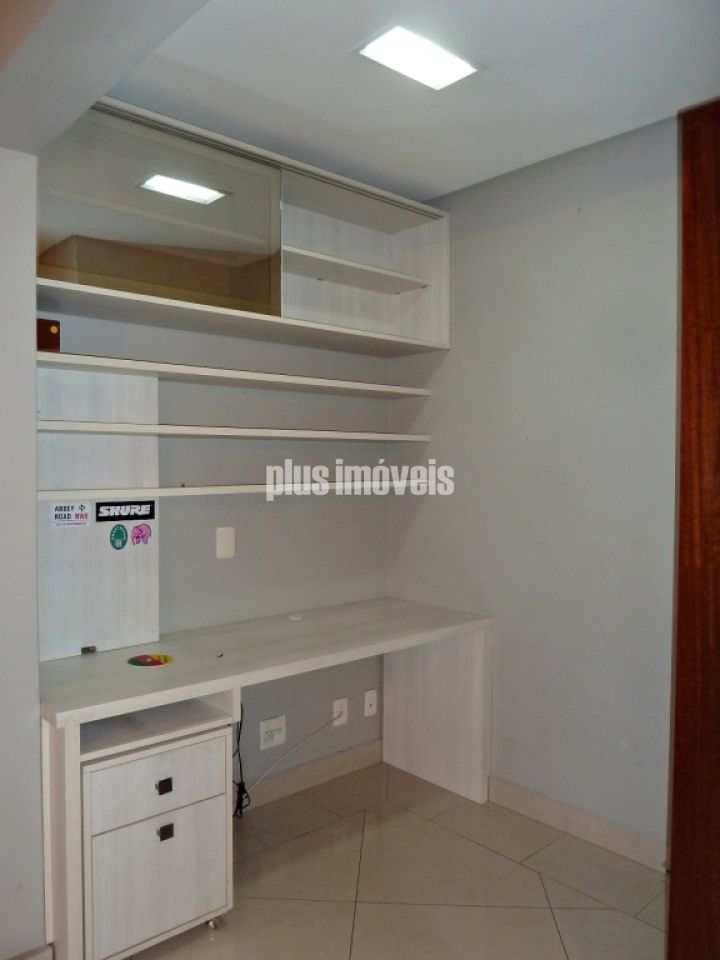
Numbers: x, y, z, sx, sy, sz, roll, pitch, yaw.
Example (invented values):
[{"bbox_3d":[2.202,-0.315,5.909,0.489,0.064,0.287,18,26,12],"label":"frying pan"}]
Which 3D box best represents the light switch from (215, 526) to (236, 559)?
[{"bbox_3d":[-0.507,0.240,2.636,0.083,0.118,0.010,-1,2,-41],"label":"light switch"}]

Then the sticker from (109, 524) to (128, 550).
[{"bbox_3d":[-0.801,0.191,2.311,0.061,0.086,0.004,-1,2,-41],"label":"sticker"}]

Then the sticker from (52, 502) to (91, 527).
[{"bbox_3d":[-0.918,0.109,2.208,0.121,0.075,0.004,-1,2,-41],"label":"sticker"}]

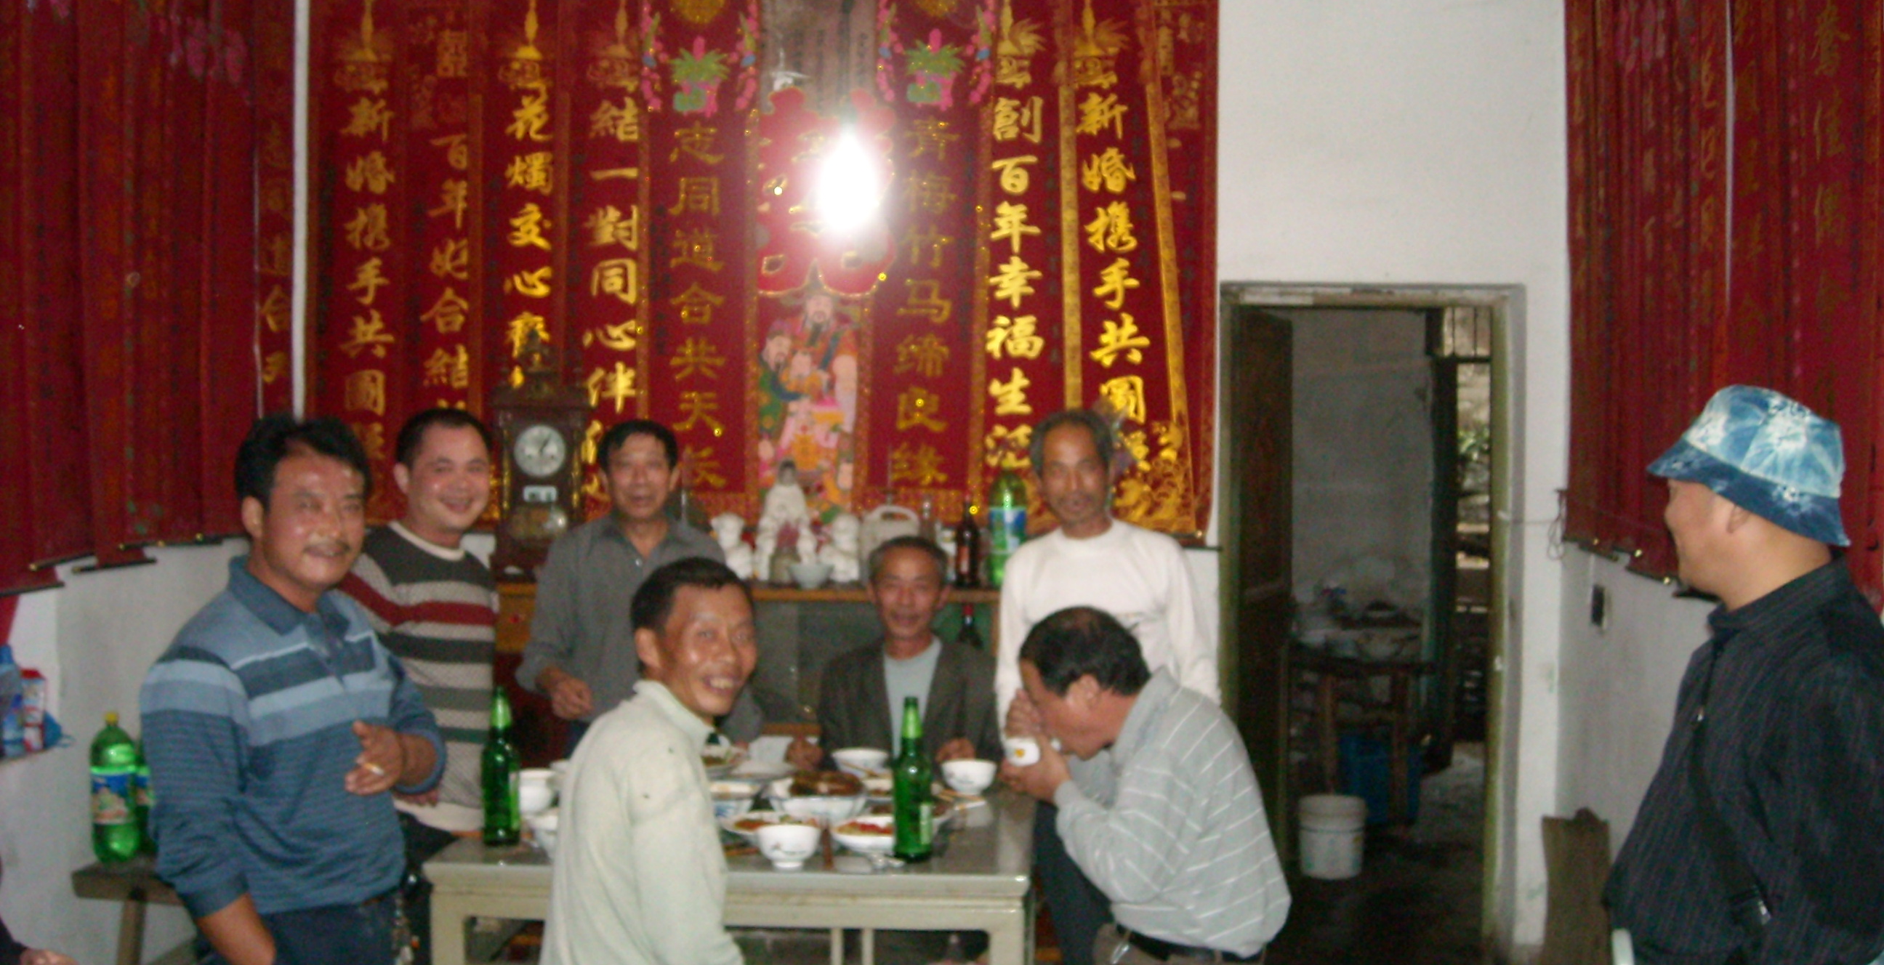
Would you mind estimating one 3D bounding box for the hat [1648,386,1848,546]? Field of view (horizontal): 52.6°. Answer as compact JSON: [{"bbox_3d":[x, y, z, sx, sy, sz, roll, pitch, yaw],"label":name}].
[{"bbox_3d":[0.994,-0.026,2.340,0.272,0.140,0.250,28,19,34],"label":"hat"}]

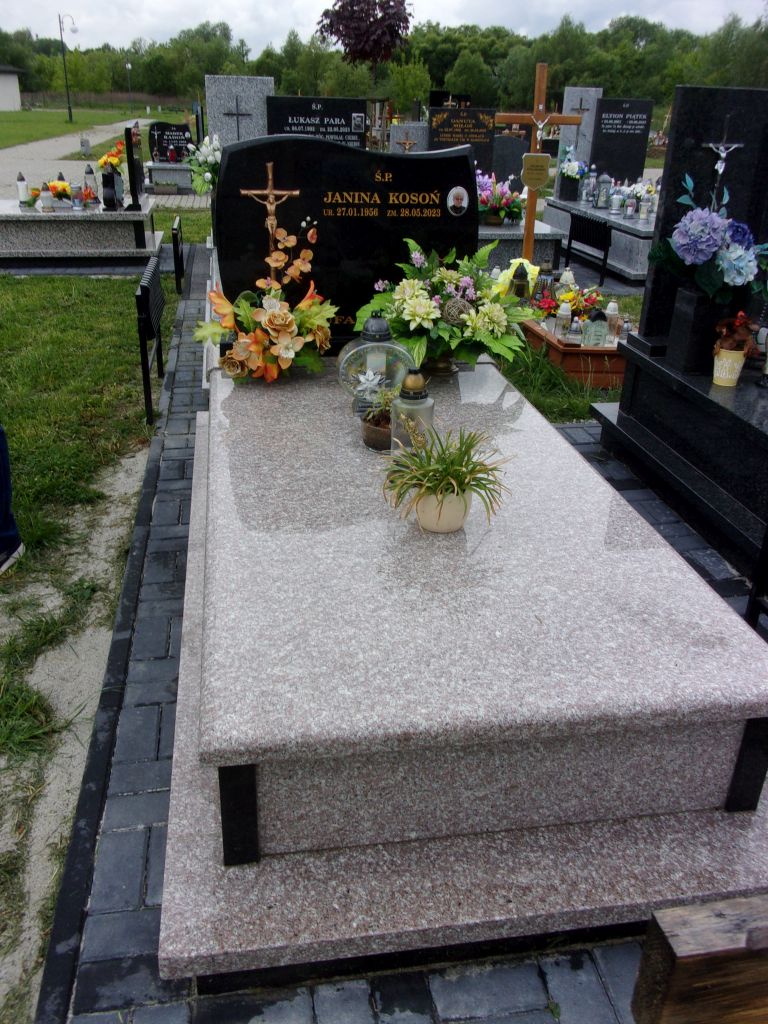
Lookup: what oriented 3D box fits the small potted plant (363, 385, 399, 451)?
[{"bbox_3d":[-0.009,-0.275,2.405,0.115,0.160,0.115,-3,27,-10],"label":"small potted plant"}]

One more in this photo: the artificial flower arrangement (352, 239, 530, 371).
[{"bbox_3d":[0.199,-0.715,2.968,0.600,0.450,0.420,-3,27,-10],"label":"artificial flower arrangement"}]

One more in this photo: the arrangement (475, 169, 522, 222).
[{"bbox_3d":[0.972,-2.820,7.426,0.480,0.440,0.360,-2,27,-10],"label":"arrangement"}]

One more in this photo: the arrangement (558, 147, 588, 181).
[{"bbox_3d":[2.073,-3.787,9.046,0.300,0.310,0.260,-3,27,-10],"label":"arrangement"}]

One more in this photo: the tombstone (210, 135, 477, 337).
[{"bbox_3d":[-0.136,-1.024,3.149,0.980,0.730,0.110,-3,27,-10],"label":"tombstone"}]

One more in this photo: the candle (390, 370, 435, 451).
[{"bbox_3d":[0.085,-0.285,2.415,0.127,0.267,0.127,-2,27,-10],"label":"candle"}]

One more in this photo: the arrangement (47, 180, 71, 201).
[{"bbox_3d":[-2.980,-2.928,7.581,0.185,0.190,0.170,-3,27,-10],"label":"arrangement"}]

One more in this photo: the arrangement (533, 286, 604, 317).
[{"bbox_3d":[1.129,-1.276,5.078,0.390,0.200,0.300,-3,27,-10],"label":"arrangement"}]

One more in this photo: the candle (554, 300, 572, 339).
[{"bbox_3d":[1.021,-1.095,4.704,0.103,0.215,0.103,-2,27,-10],"label":"candle"}]

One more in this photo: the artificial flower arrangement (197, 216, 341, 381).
[{"bbox_3d":[-0.429,-0.783,3.036,0.500,0.560,0.330,-2,27,-10],"label":"artificial flower arrangement"}]

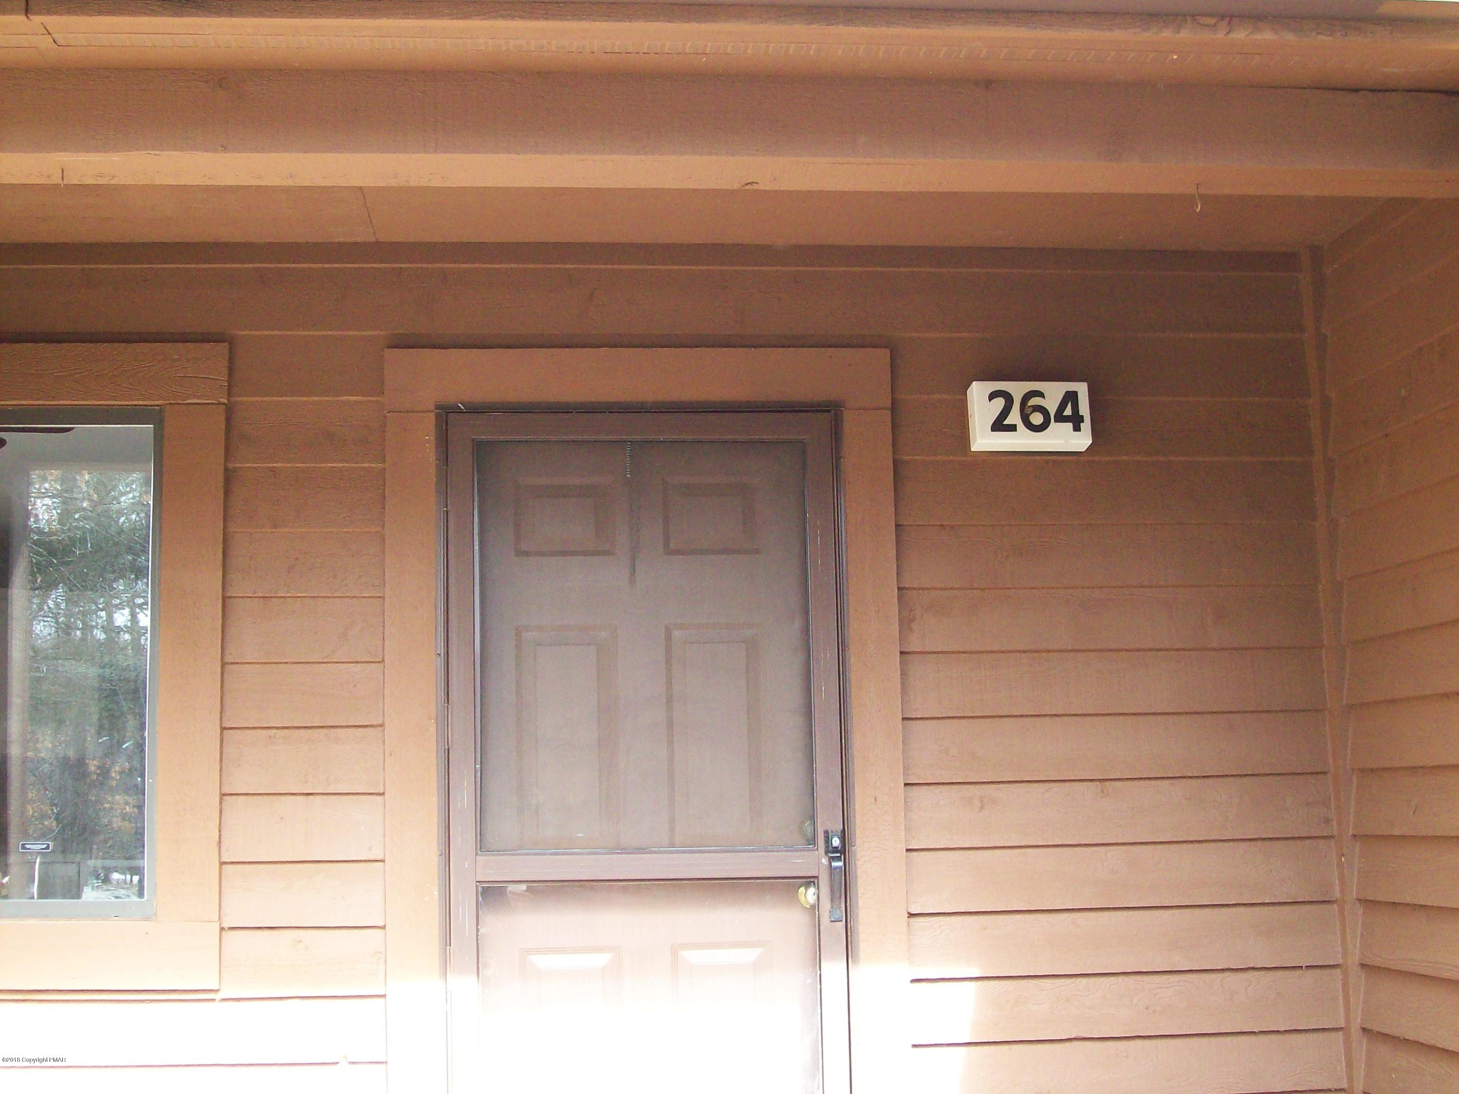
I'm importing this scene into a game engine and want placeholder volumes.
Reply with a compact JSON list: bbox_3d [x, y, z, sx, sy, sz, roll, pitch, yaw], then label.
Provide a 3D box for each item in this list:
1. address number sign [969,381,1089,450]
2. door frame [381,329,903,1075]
[{"bbox_3d":[0.701,-0.305,4.435,0.268,0.141,0.075,0,-12,-6],"label":"address number sign"},{"bbox_3d":[-0.187,0.642,4.316,1.166,2.202,0.130,0,-7,-6],"label":"door frame"}]

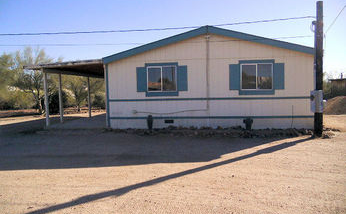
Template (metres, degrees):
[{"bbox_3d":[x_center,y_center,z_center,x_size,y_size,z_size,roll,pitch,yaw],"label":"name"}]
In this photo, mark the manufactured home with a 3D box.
[{"bbox_3d":[2.200,-1.482,16.727,8.400,3.900,13.000,-1,3,8],"label":"manufactured home"}]

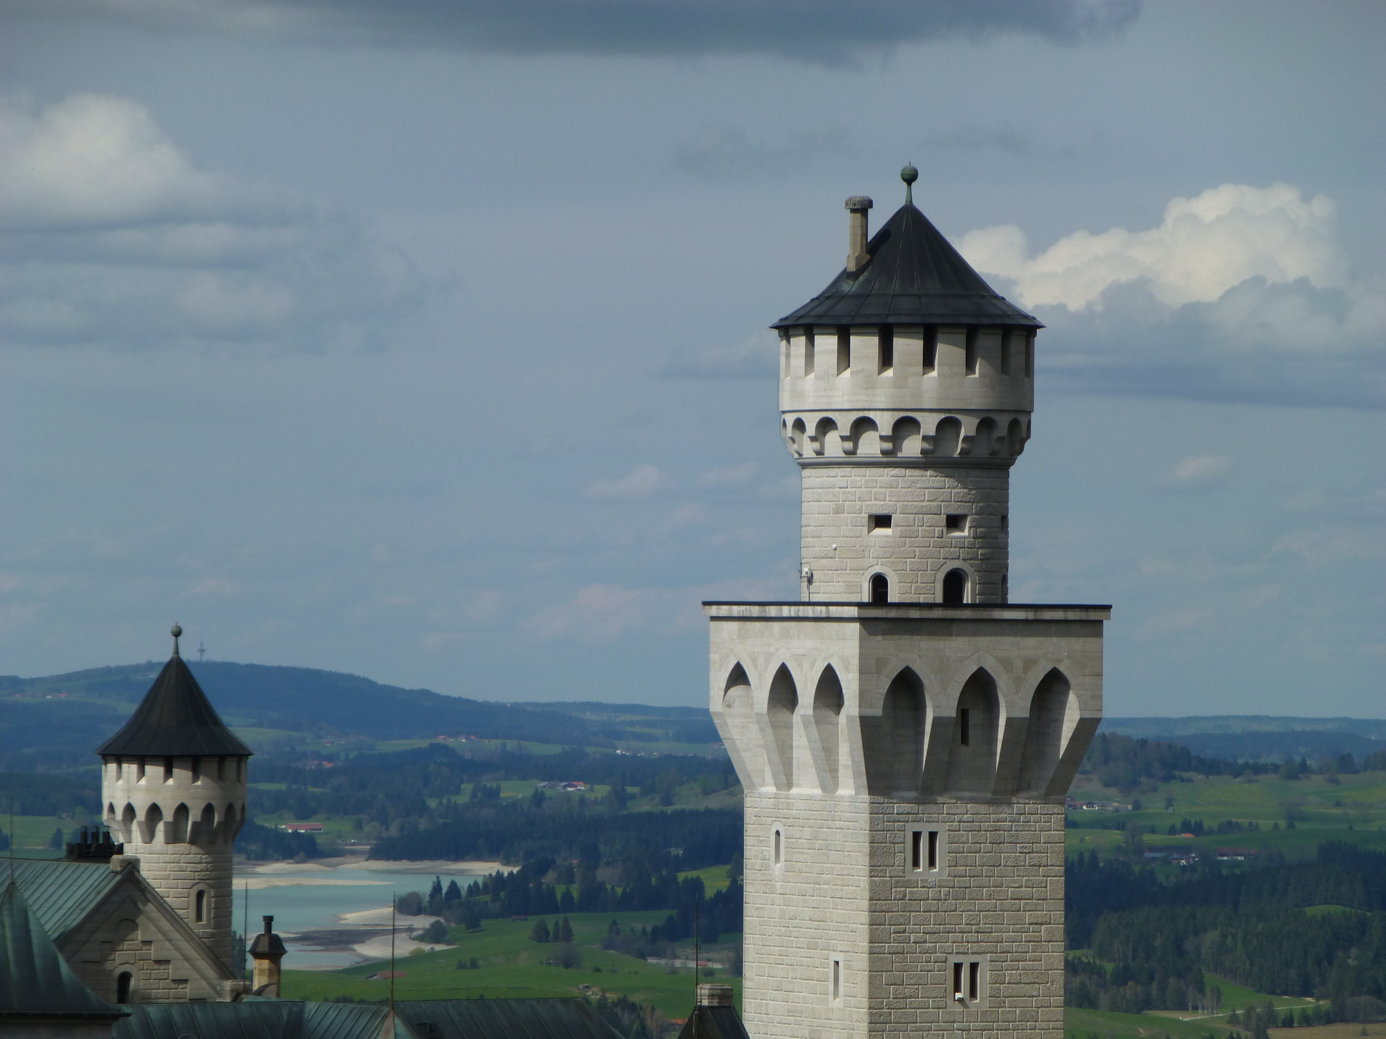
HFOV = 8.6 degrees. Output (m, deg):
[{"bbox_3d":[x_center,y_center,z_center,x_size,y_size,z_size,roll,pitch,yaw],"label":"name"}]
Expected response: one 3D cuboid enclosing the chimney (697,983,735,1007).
[{"bbox_3d":[0.718,15.186,295.000,0.920,0.800,0.760,1,-1,-31],"label":"chimney"}]

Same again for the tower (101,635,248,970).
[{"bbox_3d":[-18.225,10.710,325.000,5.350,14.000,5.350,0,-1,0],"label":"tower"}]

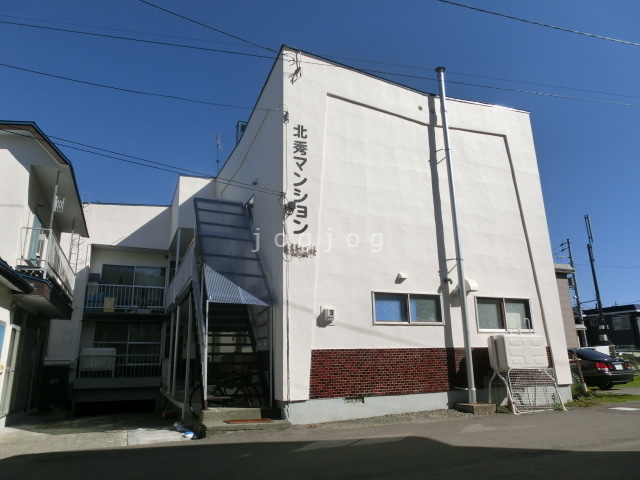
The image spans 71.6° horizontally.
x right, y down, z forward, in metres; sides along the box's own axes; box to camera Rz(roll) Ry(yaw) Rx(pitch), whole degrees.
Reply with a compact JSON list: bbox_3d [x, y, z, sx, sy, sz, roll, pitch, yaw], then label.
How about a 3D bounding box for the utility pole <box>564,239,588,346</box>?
[{"bbox_3d":[20.840,4.961,35.682,0.350,10.430,0.350,4,-16,-20],"label":"utility pole"}]

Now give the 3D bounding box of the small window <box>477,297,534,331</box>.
[{"bbox_3d":[4.598,1.869,11.027,1.719,0.843,0.100,4,-16,-20],"label":"small window"}]

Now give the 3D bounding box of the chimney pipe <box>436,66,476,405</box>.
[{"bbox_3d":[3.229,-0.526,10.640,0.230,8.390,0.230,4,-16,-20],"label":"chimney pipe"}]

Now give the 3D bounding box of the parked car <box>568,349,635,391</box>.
[{"bbox_3d":[8.595,4.715,16.239,1.790,1.450,4.700,7,-17,-30],"label":"parked car"}]

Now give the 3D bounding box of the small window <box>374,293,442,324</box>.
[{"bbox_3d":[2.028,1.573,10.105,1.819,0.737,0.100,4,-16,-20],"label":"small window"}]

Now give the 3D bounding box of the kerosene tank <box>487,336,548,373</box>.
[{"bbox_3d":[4.538,2.589,10.212,1.160,0.710,0.520,4,-16,-20],"label":"kerosene tank"}]

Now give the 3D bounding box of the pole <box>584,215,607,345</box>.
[{"bbox_3d":[20.494,3.623,32.553,0.400,11.451,0.400,4,-16,-20],"label":"pole"}]

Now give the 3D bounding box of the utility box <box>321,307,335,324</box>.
[{"bbox_3d":[0.167,1.591,9.286,0.290,0.370,0.160,4,-16,-20],"label":"utility box"}]

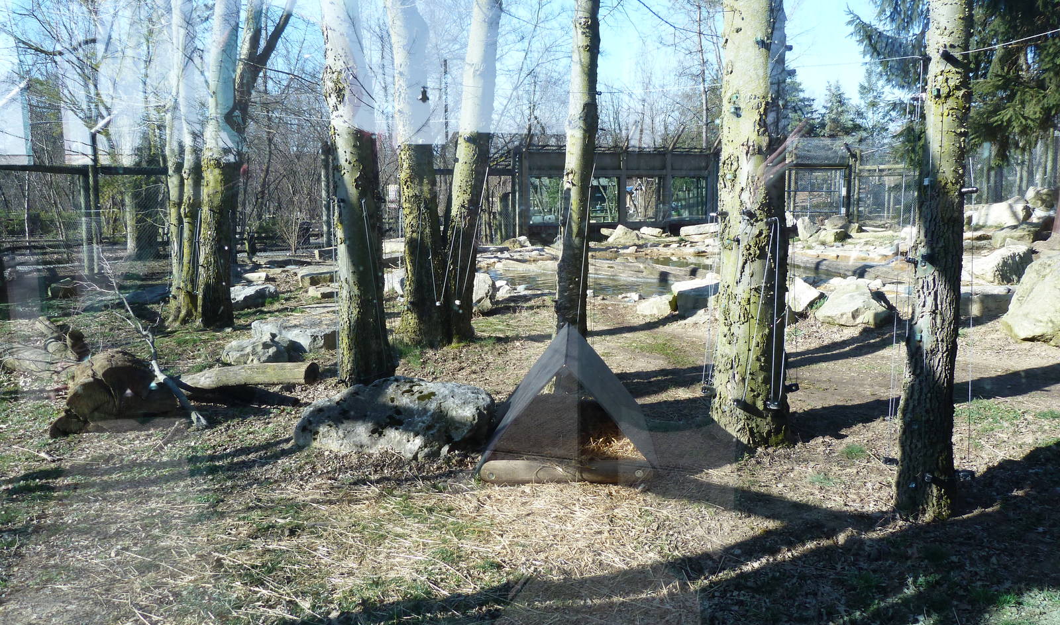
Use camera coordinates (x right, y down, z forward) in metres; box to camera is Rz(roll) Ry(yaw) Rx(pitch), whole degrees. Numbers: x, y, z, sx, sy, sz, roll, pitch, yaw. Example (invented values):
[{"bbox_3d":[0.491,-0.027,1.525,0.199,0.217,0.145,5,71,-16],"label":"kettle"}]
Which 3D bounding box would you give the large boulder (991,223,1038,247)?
[{"bbox_3d":[11.718,-1.851,18.500,1.100,0.550,0.800,4,8,27],"label":"large boulder"}]

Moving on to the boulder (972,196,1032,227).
[{"bbox_3d":[12.630,-2.694,20.500,1.500,0.780,1.000,3,8,22],"label":"boulder"}]

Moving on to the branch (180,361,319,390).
[{"bbox_3d":[-2.589,0.583,7.050,1.240,0.220,0.240,0,7,-3],"label":"branch"}]

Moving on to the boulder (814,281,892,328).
[{"bbox_3d":[4.520,-0.122,10.700,1.020,0.580,0.750,2,7,19],"label":"boulder"}]

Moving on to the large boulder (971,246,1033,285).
[{"bbox_3d":[8.157,-0.816,13.316,0.956,0.678,0.669,0,8,0],"label":"large boulder"}]

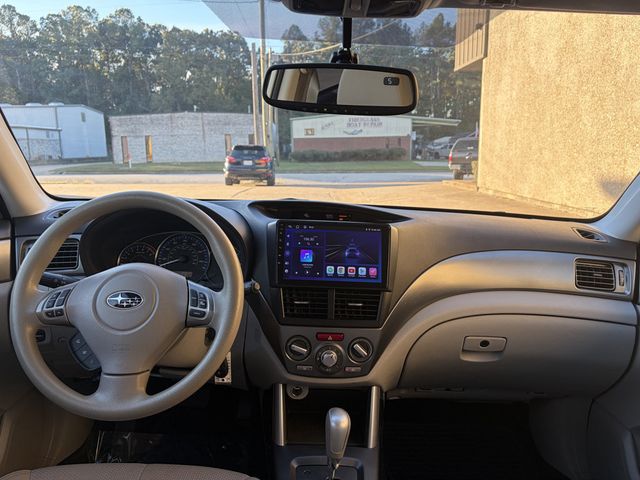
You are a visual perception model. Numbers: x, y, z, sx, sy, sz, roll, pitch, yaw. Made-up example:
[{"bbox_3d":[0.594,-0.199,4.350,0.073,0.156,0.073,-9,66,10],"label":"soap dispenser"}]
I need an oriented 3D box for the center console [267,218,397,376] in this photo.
[{"bbox_3d":[0.024,0.119,0.965,0.245,0.305,0.090,2,-8,0],"label":"center console"}]

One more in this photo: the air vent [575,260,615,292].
[{"bbox_3d":[0.601,0.080,1.050,0.085,0.067,0.030,2,3,0],"label":"air vent"}]

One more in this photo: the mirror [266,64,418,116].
[{"bbox_3d":[0.034,-0.247,0.785,0.252,0.076,0.045,5,15,11],"label":"mirror"}]

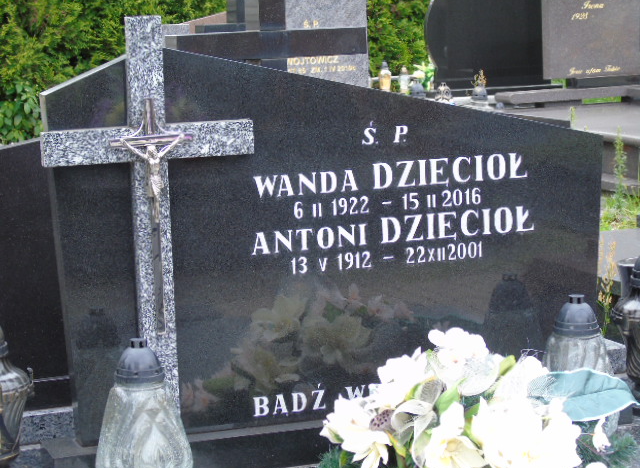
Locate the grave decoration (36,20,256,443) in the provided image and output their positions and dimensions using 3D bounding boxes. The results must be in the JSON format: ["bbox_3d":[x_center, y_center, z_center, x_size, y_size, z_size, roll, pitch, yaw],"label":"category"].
[{"bbox_3d":[-0.312,-0.002,3.286,0.405,0.812,0.056,-5,8,-19],"label":"grave decoration"}]

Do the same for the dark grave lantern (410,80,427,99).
[{"bbox_3d":[0.543,-0.721,9.518,0.130,0.260,0.130,-5,8,-19],"label":"dark grave lantern"}]

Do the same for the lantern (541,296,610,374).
[{"bbox_3d":[0.518,0.274,3.491,0.167,0.310,0.167,-5,8,-19],"label":"lantern"}]

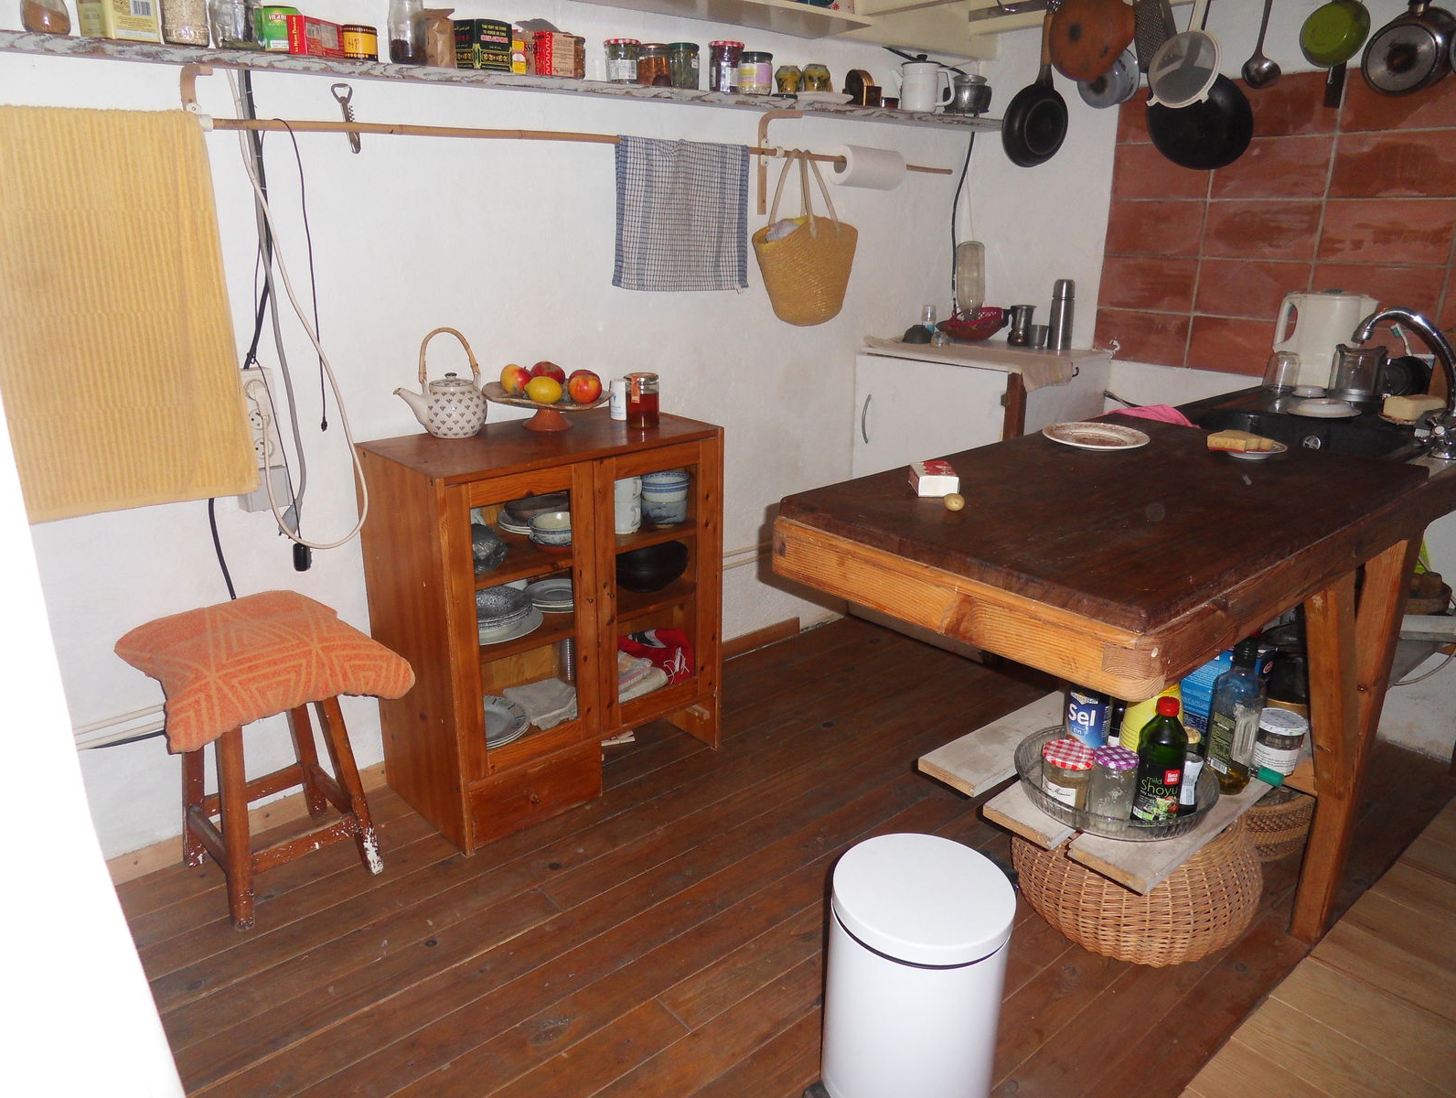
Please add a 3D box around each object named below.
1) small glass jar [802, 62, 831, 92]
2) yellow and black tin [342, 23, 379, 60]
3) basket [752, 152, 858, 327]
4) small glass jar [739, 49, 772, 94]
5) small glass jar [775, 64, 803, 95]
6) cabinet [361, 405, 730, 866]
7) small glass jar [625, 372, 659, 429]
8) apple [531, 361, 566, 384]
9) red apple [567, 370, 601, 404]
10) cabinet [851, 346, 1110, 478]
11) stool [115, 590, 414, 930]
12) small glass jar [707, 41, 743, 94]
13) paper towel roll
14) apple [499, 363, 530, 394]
[{"bbox_3d":[0.235,-1.250,2.691,0.074,0.070,0.074,2,18,4],"label":"small glass jar"},{"bbox_3d":[-0.661,-0.909,1.825,0.061,0.058,0.061,-15,25,-40],"label":"yellow and black tin"},{"bbox_3d":[0.218,-0.858,2.823,0.400,0.469,0.190,-15,24,-40],"label":"basket"},{"bbox_3d":[0.067,-1.139,2.437,0.076,0.092,0.076,1,19,0],"label":"small glass jar"},{"bbox_3d":[0.157,-1.213,2.629,0.072,0.070,0.072,2,18,3],"label":"small glass jar"},{"bbox_3d":[-0.393,0.138,2.300,0.691,0.800,0.362,-15,25,-40],"label":"cabinet"},{"bbox_3d":[-0.193,-0.335,2.283,0.078,0.116,0.078,1,19,0],"label":"small glass jar"},{"bbox_3d":[-0.399,-0.383,2.256,0.077,0.068,0.077,1,19,0],"label":"apple"},{"bbox_3d":[-0.329,-0.368,2.335,0.075,0.069,0.075,-2,19,-8],"label":"red apple"},{"bbox_3d":[0.770,-0.173,3.198,0.481,0.874,0.592,-16,24,-39],"label":"cabinet"},{"bbox_3d":[-0.912,0.413,2.031,0.400,0.554,0.370,-15,24,-40],"label":"stool"},{"bbox_3d":[-0.007,-1.179,2.484,0.085,0.120,0.085,1,18,0],"label":"small glass jar"},{"bbox_3d":[0.391,-1.066,2.846,0.225,0.108,0.108,-13,22,-40],"label":"paper towel roll"},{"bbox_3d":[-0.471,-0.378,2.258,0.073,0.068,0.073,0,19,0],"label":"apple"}]

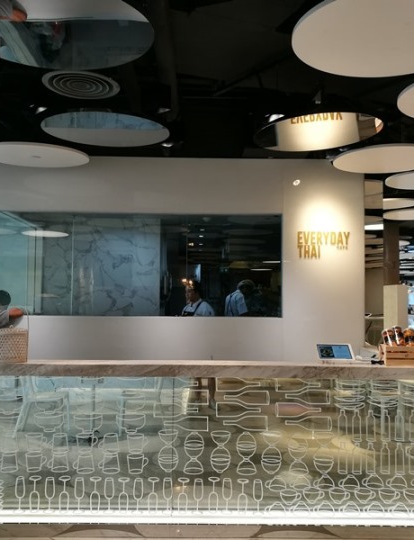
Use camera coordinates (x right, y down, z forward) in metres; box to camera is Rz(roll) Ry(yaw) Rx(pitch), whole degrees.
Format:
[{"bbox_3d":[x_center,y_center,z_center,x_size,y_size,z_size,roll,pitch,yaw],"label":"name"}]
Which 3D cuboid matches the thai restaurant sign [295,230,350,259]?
[{"bbox_3d":[1.218,-0.259,5.815,0.545,0.272,0.035,1,-4,0],"label":"thai restaurant sign"}]

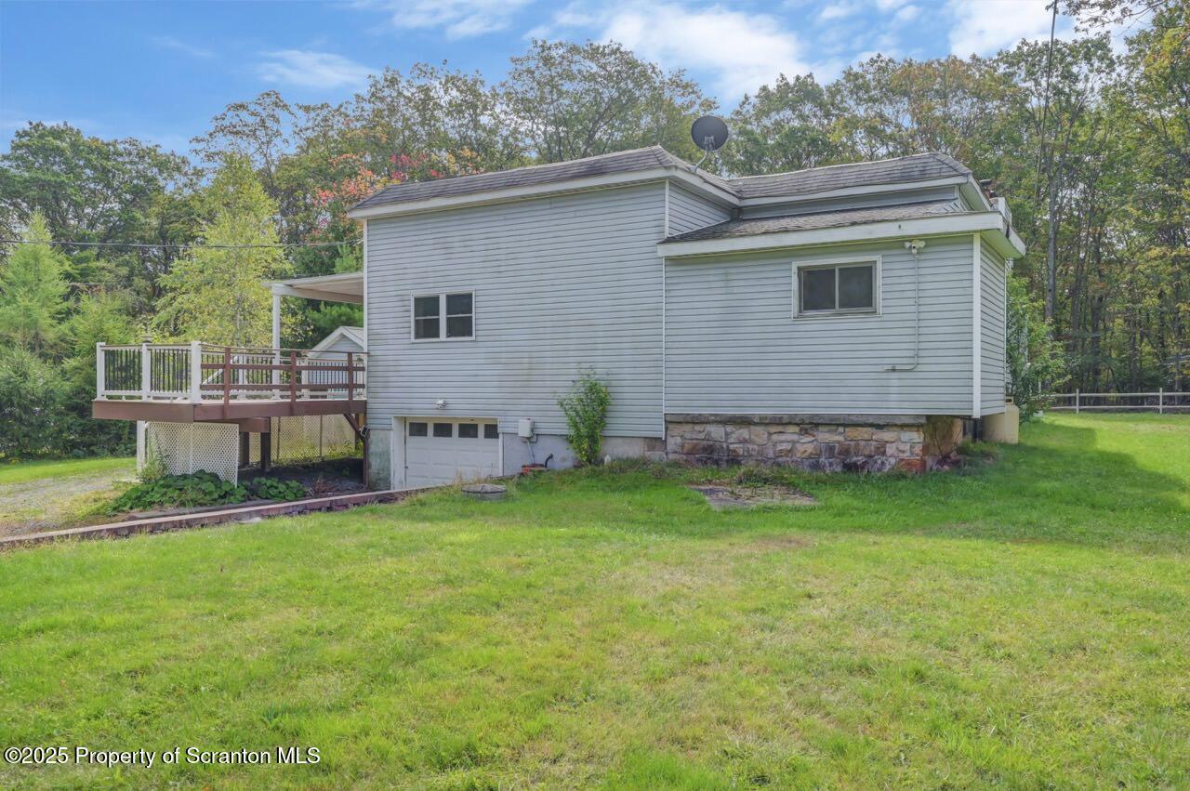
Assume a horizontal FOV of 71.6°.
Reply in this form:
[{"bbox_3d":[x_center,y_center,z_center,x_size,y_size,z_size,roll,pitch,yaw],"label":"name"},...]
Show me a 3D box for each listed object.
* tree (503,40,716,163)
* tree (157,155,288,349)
[{"bbox_3d":[0.646,-7.578,37.000,9.749,16.757,9.749,0,0,0],"label":"tree"},{"bbox_3d":[-11.330,-2.967,25.000,4.222,8.535,4.222,0,0,0],"label":"tree"}]

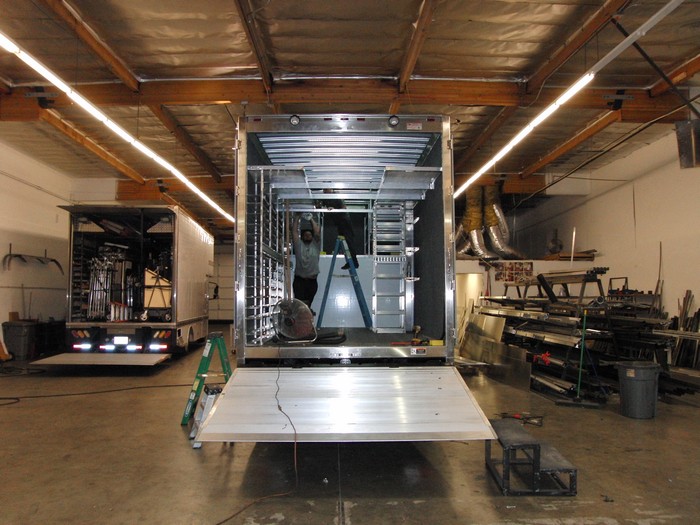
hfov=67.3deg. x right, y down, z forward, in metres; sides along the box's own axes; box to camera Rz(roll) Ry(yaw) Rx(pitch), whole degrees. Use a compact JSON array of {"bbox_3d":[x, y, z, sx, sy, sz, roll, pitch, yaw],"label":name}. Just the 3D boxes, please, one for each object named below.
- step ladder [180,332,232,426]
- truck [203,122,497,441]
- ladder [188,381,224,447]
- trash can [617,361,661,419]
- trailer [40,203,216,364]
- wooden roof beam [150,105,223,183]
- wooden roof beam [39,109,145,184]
[{"bbox_3d":[-1.802,1.535,7.058,0.740,1.166,0.470,0,-4,-2],"label":"step ladder"},{"bbox_3d":[-0.102,0.359,8.386,2.500,3.675,7.700,0,-4,-1],"label":"truck"},{"bbox_3d":[-1.551,1.731,6.026,0.430,0.626,0.450,1,-4,-24],"label":"ladder"},{"bbox_3d":[3.924,1.730,7.199,0.540,0.700,0.540,-3,-5,28],"label":"trash can"},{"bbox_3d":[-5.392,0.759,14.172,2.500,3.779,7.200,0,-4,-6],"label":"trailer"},{"bbox_3d":[-4.169,-3.032,13.547,0.130,0.280,7.200,0,-4,-2],"label":"wooden roof beam"},{"bbox_3d":[-6.648,-2.999,13.547,0.130,0.280,7.200,0,-4,-2],"label":"wooden roof beam"}]

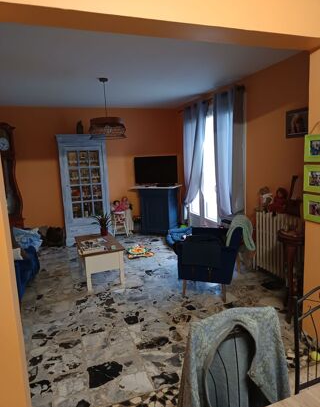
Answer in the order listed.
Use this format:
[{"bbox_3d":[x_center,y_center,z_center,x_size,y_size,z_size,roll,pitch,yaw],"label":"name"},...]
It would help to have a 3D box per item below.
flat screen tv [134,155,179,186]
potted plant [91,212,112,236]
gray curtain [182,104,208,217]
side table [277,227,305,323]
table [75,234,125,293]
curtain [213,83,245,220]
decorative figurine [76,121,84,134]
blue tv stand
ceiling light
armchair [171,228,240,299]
[{"bbox_3d":[-0.081,-0.634,6.029,0.867,0.571,0.099,0,9,19],"label":"flat screen tv"},{"bbox_3d":[-0.811,0.309,4.145,0.266,0.315,0.266,-6,9,-19],"label":"potted plant"},{"bbox_3d":[0.685,-0.712,5.436,0.138,2.167,0.847,-6,9,-19],"label":"gray curtain"},{"bbox_3d":[1.241,0.644,2.674,0.345,0.778,0.345,-6,9,-19],"label":"side table"},{"bbox_3d":[-0.792,0.734,3.860,0.512,0.443,0.946,-6,9,-19],"label":"table"},{"bbox_3d":[1.036,-0.630,4.434,0.138,2.029,0.739,-6,9,-19],"label":"curtain"},{"bbox_3d":[-1.462,-1.385,5.407,0.128,0.266,0.108,-6,9,-19],"label":"decorative figurine"},{"bbox_3d":[-0.060,0.110,6.212,0.936,0.916,0.542,0,9,19],"label":"blue tv stand"},{"bbox_3d":[-0.708,-1.205,3.803,0.473,0.749,0.473,-6,9,-19],"label":"ceiling light"},{"bbox_3d":[0.638,0.570,3.335,0.719,0.788,0.709,2,9,27],"label":"armchair"}]

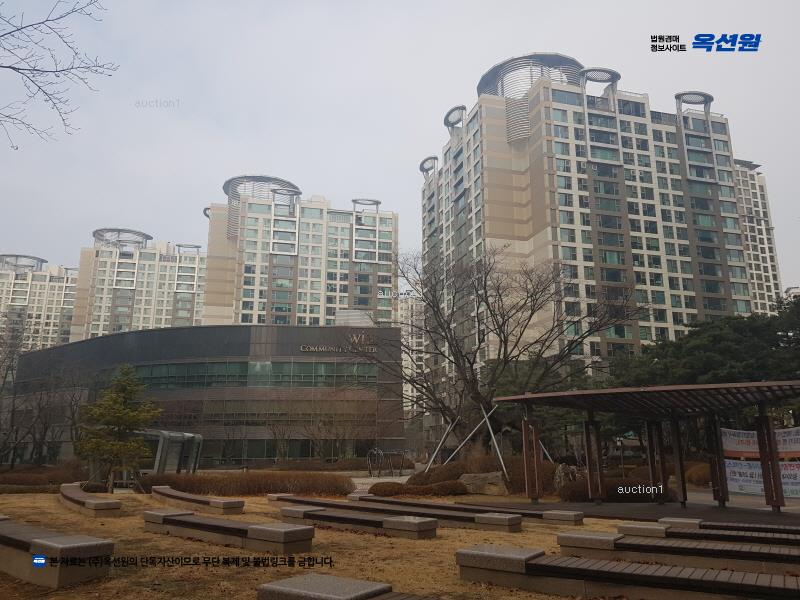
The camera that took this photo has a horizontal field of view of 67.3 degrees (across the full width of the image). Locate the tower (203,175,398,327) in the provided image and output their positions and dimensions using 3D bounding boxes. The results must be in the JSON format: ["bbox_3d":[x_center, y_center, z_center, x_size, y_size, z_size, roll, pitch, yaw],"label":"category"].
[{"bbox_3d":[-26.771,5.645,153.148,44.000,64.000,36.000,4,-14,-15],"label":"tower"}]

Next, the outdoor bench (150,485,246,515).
[{"bbox_3d":[-7.155,6.653,20.011,1.100,0.360,7.000,10,-17,-36],"label":"outdoor bench"}]

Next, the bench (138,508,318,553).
[{"bbox_3d":[-3.338,4.172,10.894,4.280,0.370,0.750,-11,-17,38],"label":"bench"}]

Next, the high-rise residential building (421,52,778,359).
[{"bbox_3d":[31.633,-4.333,113.422,45.400,66.000,38.300,4,-14,-15],"label":"high-rise residential building"}]

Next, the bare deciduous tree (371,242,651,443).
[{"bbox_3d":[4.808,2.677,27.632,11.900,9.900,10.500,-2,-14,10],"label":"bare deciduous tree"}]

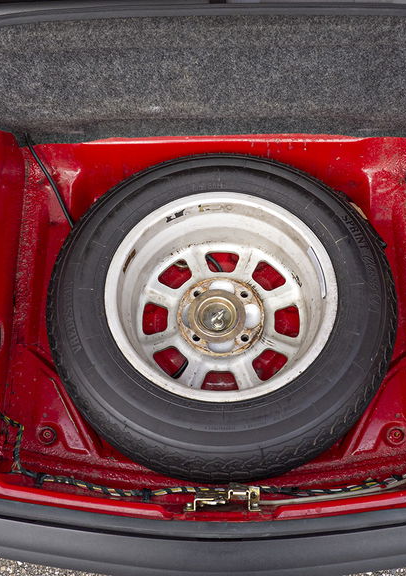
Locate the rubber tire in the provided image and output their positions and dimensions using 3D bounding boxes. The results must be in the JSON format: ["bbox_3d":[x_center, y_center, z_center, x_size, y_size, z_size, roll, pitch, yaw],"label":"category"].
[{"bbox_3d":[0.033,0.036,1.163,0.643,0.175,0.643,-1,64,2],"label":"rubber tire"}]

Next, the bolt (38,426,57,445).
[{"bbox_3d":[-0.294,0.280,1.180,0.034,0.013,0.034,-1,66,2],"label":"bolt"}]

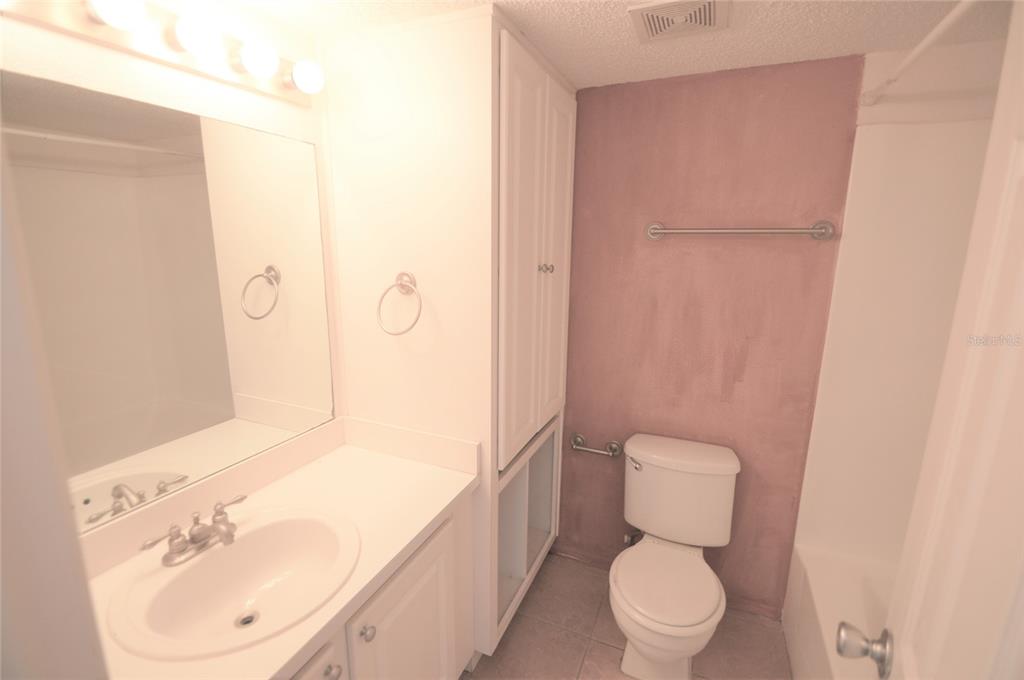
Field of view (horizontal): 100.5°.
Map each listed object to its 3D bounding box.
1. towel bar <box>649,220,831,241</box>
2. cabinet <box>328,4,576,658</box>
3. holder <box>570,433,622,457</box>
[{"bbox_3d":[0.833,-0.410,1.600,0.628,0.066,0.070,6,12,23],"label":"towel bar"},{"bbox_3d":[-0.180,0.040,1.761,0.620,2.068,0.762,6,12,23],"label":"cabinet"},{"bbox_3d":[0.382,0.502,1.982,0.236,0.067,0.070,6,12,23],"label":"holder"}]

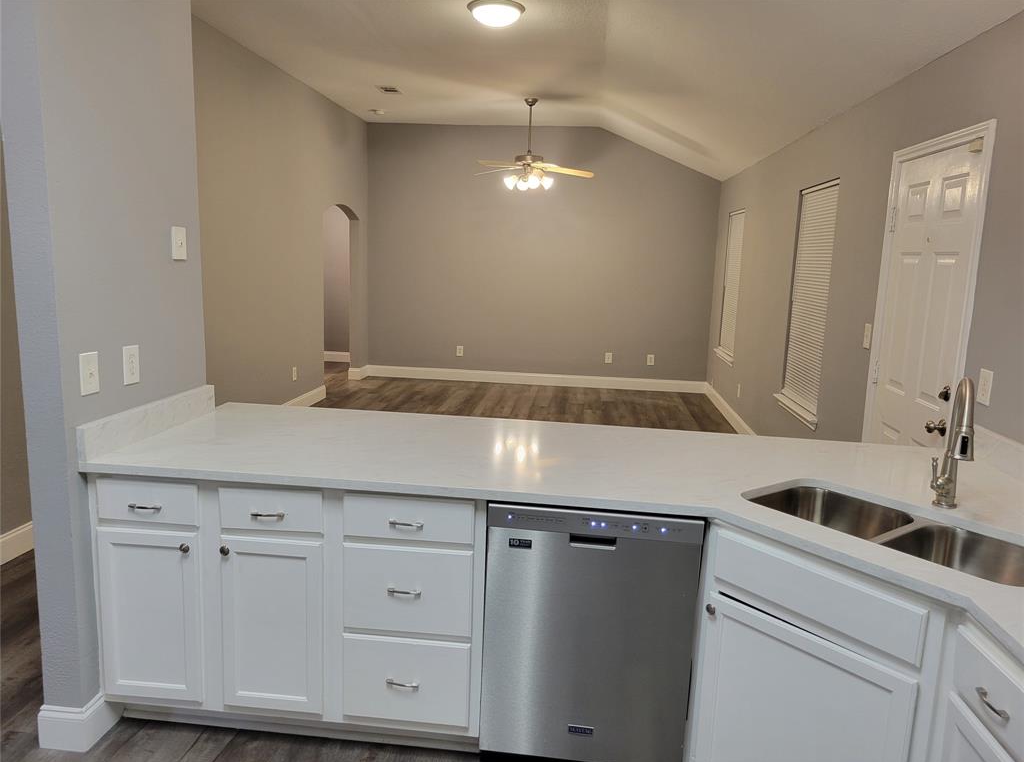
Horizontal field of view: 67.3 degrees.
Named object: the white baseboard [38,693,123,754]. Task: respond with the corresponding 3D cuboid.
[{"bbox_3d":[-1.379,1.063,2.467,0.150,0.135,0.178,3,10,6],"label":"white baseboard"}]

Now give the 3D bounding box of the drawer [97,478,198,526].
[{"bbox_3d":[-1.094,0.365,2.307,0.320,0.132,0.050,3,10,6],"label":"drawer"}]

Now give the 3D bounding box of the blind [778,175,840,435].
[{"bbox_3d":[1.941,-0.533,4.987,0.050,1.435,0.890,3,10,6],"label":"blind"}]

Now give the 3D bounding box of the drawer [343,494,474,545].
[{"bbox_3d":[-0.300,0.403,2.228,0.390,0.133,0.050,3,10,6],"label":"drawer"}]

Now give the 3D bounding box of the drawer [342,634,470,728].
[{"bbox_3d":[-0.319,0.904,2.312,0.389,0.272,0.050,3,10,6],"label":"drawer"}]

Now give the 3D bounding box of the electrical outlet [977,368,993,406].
[{"bbox_3d":[1.657,0.023,2.703,0.013,0.120,0.084,3,10,6],"label":"electrical outlet"}]

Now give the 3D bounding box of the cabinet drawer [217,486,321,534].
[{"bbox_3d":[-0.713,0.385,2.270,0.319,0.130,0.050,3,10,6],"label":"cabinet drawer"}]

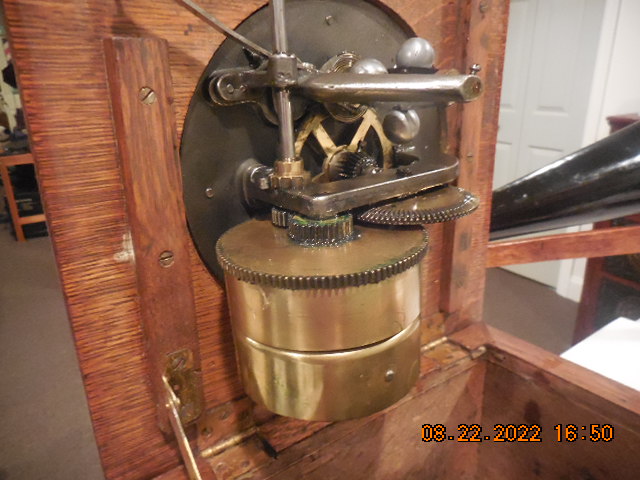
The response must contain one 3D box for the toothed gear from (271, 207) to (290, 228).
[{"bbox_3d":[-0.013,-0.012,0.215,0.019,0.008,0.019,-3,19,0],"label":"toothed gear"}]

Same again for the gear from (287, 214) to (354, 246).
[{"bbox_3d":[0.001,-0.006,0.198,0.028,0.009,0.028,-3,19,0],"label":"gear"}]

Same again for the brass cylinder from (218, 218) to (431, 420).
[{"bbox_3d":[0.003,0.028,0.210,0.090,0.062,0.090,-3,19,0],"label":"brass cylinder"}]

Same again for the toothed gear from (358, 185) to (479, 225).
[{"bbox_3d":[0.041,-0.020,0.228,0.070,0.004,0.070,-3,19,0],"label":"toothed gear"}]

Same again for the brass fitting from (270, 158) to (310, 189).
[{"bbox_3d":[-0.014,-0.030,0.209,0.018,0.012,0.018,-3,19,0],"label":"brass fitting"}]

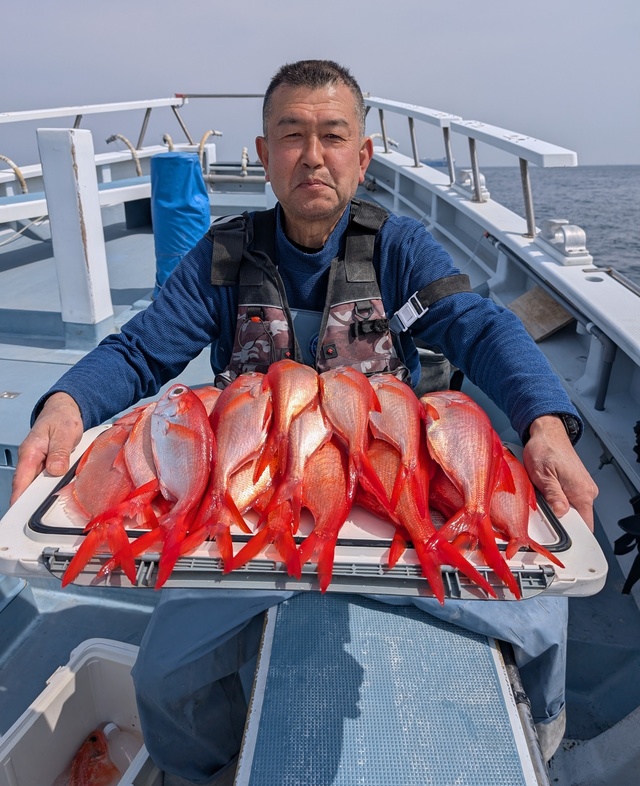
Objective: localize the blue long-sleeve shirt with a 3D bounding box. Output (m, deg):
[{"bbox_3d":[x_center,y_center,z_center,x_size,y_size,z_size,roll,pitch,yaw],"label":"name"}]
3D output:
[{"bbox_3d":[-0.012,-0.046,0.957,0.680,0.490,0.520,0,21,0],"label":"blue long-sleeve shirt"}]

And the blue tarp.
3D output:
[{"bbox_3d":[-0.627,-0.744,2.692,0.280,0.650,0.280,0,21,0],"label":"blue tarp"}]

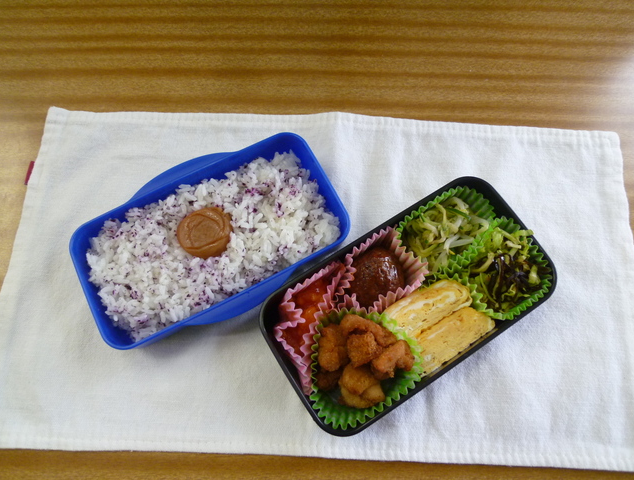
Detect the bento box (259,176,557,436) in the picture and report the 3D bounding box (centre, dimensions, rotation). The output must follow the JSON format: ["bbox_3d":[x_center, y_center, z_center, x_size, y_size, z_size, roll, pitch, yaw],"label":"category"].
[{"bbox_3d":[0.062,0.045,0.316,0.187,0.050,0.102,-31,75,-10],"label":"bento box"}]

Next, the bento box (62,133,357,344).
[{"bbox_3d":[-0.072,0.002,0.327,0.179,0.048,0.111,-27,75,-9],"label":"bento box"}]

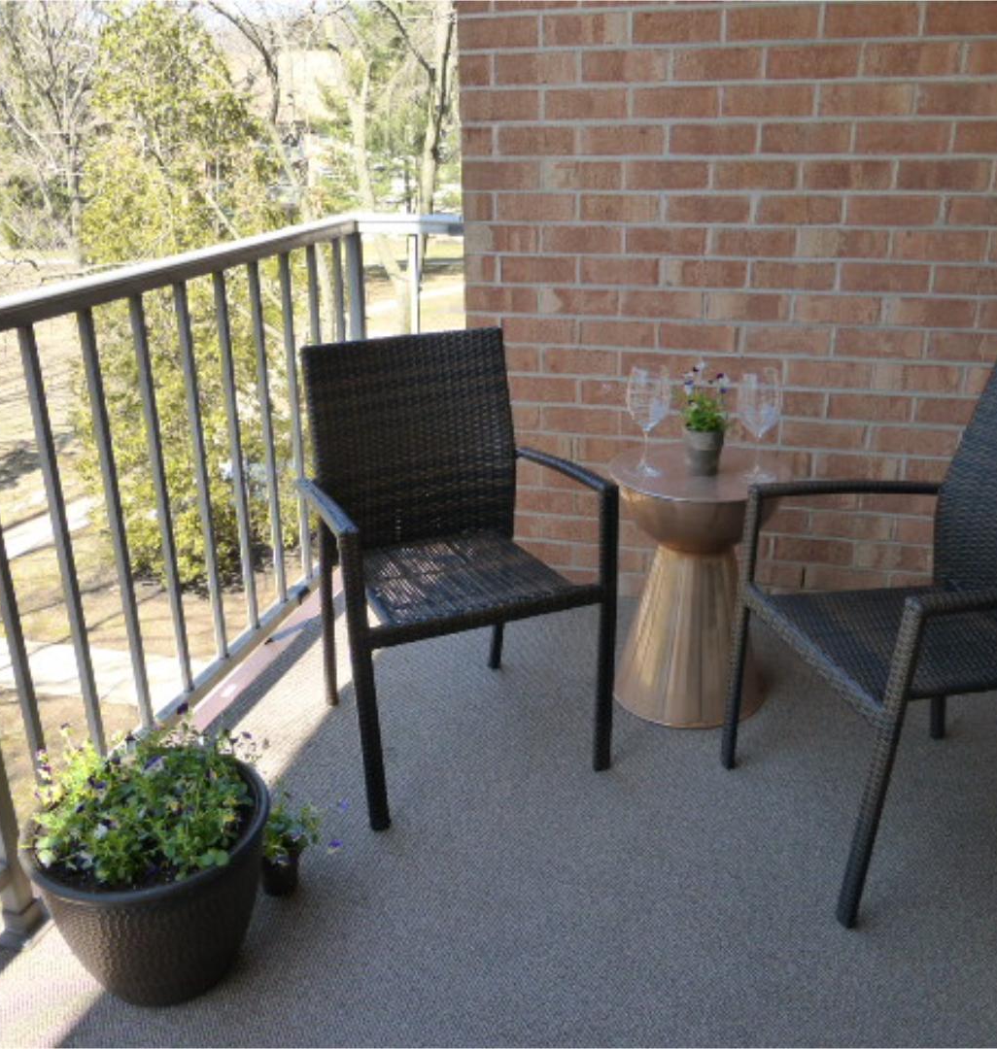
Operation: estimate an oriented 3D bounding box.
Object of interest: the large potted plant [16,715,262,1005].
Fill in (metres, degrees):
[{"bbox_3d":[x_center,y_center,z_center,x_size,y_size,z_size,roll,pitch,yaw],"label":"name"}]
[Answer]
[{"bbox_3d":[-0.546,0.529,1.616,0.380,0.390,0.380,-9,23,-21],"label":"large potted plant"}]

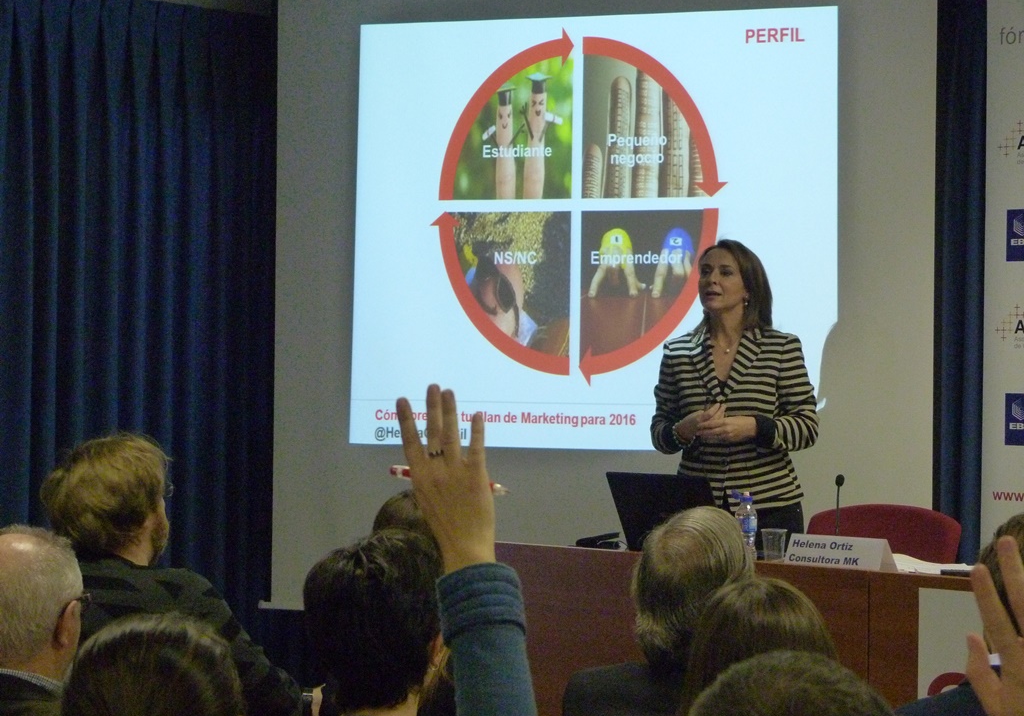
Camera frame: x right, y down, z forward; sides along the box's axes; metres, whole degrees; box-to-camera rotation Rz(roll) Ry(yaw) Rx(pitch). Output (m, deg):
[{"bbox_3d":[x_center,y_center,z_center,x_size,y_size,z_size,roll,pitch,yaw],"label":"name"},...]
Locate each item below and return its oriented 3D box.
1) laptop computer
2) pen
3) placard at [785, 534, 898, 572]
[{"bbox_3d":[0.505,0.428,7.346,0.352,0.228,0.350,1,0,42],"label":"laptop computer"},{"bbox_3d":[-0.067,0.132,2.870,0.136,0.011,0.011,10,0,0],"label":"pen"},{"bbox_3d":[0.858,0.503,7.029,0.303,0.084,0.082,1,0,42],"label":"placard"}]

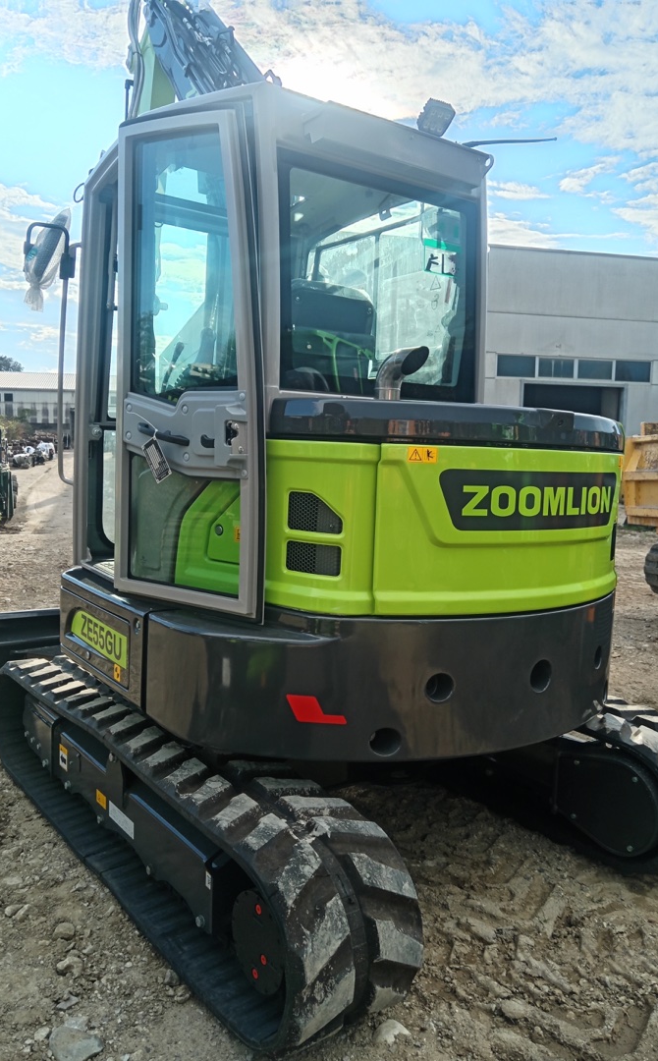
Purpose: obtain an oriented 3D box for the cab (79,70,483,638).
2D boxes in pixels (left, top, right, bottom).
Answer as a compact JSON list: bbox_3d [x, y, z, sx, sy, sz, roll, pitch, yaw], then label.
[{"bbox_3d":[-0.257,-0.598,3.103,1.130,1.560,1.180,-3,8,-36],"label":"cab"}]

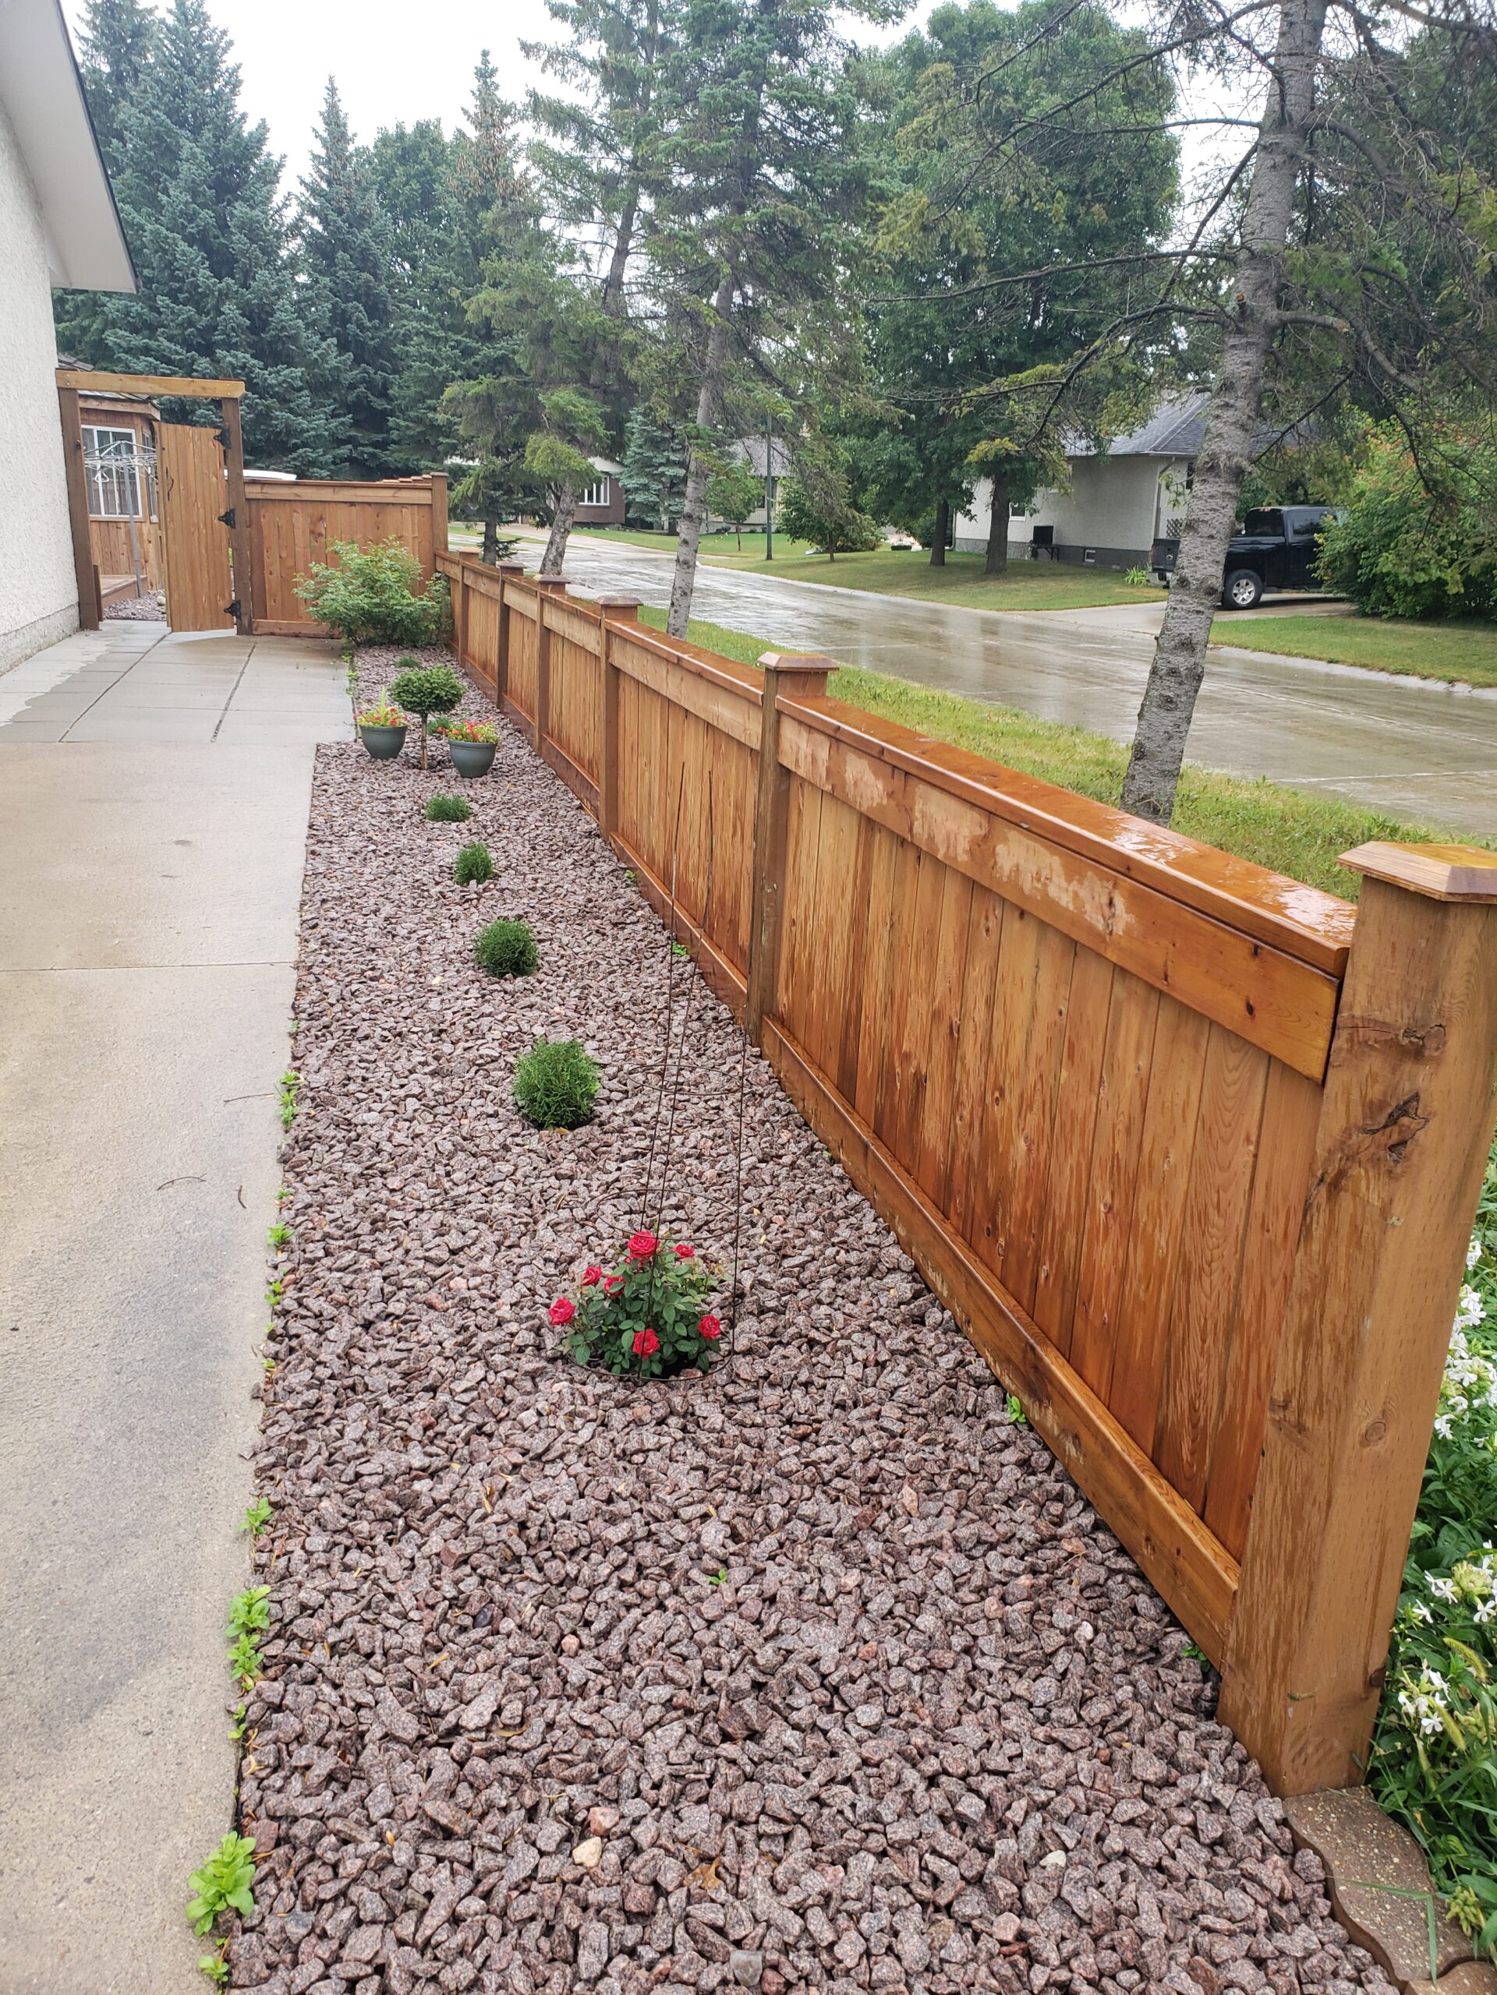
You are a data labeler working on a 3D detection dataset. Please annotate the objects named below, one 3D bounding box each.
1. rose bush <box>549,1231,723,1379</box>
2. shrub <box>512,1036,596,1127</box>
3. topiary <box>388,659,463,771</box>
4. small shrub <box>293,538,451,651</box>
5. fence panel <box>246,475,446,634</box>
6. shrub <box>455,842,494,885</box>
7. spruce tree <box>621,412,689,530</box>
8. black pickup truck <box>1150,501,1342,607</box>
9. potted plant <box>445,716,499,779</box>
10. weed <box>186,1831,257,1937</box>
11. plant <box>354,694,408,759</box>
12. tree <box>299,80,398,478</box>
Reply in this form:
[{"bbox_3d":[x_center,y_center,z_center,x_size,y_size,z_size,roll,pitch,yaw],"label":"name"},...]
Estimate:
[{"bbox_3d":[-0.196,0.539,2.622,0.305,0.250,0.280,-3,18,-14],"label":"rose bush"},{"bbox_3d":[-0.471,0.208,3.665,0.210,0.220,0.210,-3,18,-14],"label":"shrub"},{"bbox_3d":[-1.657,-1.442,7.646,0.370,0.555,0.370,-2,18,-15],"label":"topiary"},{"bbox_3d":[-3.567,-3.833,14.200,1.450,1.030,1.300,-3,18,-14],"label":"small shrub"},{"bbox_3d":[-3.777,-4.137,14.151,1.792,1.434,0.140,-2,18,-15],"label":"fence panel"},{"bbox_3d":[-1.082,-0.526,5.913,0.160,0.175,0.160,-3,18,-14],"label":"shrub"},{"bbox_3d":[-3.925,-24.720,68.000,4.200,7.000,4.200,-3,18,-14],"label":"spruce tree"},{"bbox_3d":[11.420,-9.250,31.450,5.850,1.890,2.030,-5,19,-13],"label":"black pickup truck"},{"bbox_3d":[-1.391,-1.263,7.536,0.280,0.305,0.280,-2,18,-15],"label":"potted plant"},{"bbox_3d":[-0.543,0.909,1.541,0.066,0.080,0.080,-2,18,-15],"label":"weed"},{"bbox_3d":[-2.090,-1.534,8.550,0.310,0.390,0.310,-3,18,-14],"label":"plant"},{"bbox_3d":[-8.769,-14.262,32.061,3.000,9.389,3.000,-2,18,-15],"label":"tree"}]

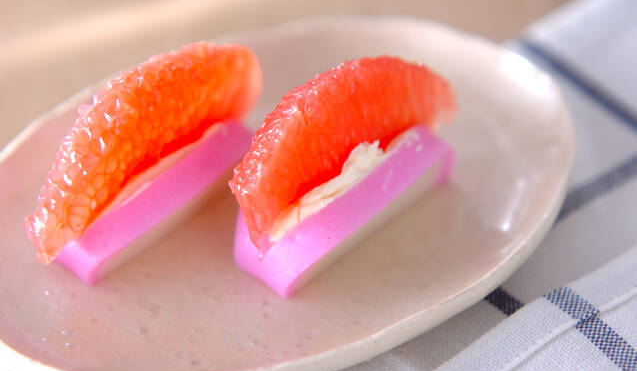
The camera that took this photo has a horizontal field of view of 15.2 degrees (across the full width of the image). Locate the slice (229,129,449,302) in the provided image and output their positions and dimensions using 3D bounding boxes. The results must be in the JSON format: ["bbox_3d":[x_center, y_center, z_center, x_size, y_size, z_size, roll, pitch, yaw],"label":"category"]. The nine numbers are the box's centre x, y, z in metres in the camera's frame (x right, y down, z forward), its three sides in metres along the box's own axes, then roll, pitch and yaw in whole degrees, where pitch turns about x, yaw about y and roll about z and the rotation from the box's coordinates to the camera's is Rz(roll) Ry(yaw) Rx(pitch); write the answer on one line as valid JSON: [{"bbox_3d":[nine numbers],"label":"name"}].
[{"bbox_3d":[0.007,0.003,0.557,0.017,0.015,0.058,31,49,32],"label":"slice"}]

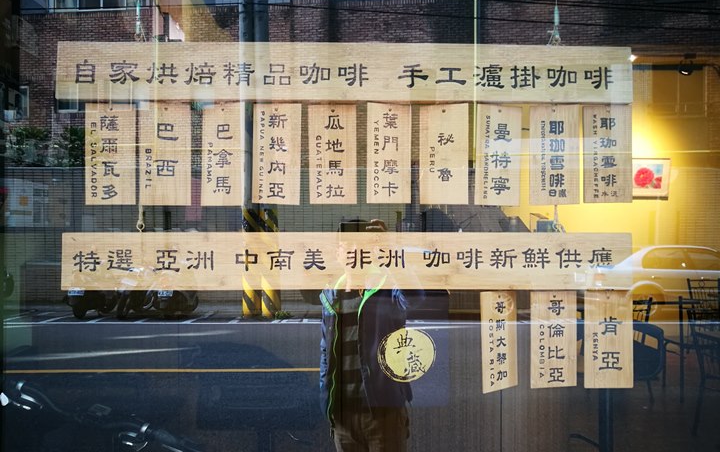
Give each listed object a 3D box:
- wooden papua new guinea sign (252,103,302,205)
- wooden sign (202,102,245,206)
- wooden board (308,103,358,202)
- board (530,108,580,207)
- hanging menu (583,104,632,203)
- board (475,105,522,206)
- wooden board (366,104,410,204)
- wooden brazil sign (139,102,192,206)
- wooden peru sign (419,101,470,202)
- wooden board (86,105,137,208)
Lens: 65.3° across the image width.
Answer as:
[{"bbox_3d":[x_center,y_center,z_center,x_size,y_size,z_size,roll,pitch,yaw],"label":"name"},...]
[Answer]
[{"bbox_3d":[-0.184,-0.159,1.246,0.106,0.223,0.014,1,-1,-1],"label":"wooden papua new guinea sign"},{"bbox_3d":[-0.303,-0.158,1.244,0.095,0.228,0.014,1,-1,-1],"label":"wooden sign"},{"bbox_3d":[-0.059,-0.159,1.249,0.105,0.220,0.014,-1,-1,-1],"label":"wooden board"},{"bbox_3d":[0.437,-0.159,1.259,0.112,0.221,0.014,0,-1,-1],"label":"board"},{"bbox_3d":[0.558,-0.160,1.261,0.109,0.217,0.014,0,-1,-1],"label":"hanging menu"},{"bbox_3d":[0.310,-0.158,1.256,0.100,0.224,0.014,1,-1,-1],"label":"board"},{"bbox_3d":[0.066,-0.162,1.251,0.097,0.225,0.014,0,-1,-1],"label":"wooden board"},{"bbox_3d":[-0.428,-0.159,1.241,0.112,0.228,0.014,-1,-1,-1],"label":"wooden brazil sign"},{"bbox_3d":[0.189,-0.160,1.254,0.107,0.225,0.014,0,-1,-1],"label":"wooden peru sign"},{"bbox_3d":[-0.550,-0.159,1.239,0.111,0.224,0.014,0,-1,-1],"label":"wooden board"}]

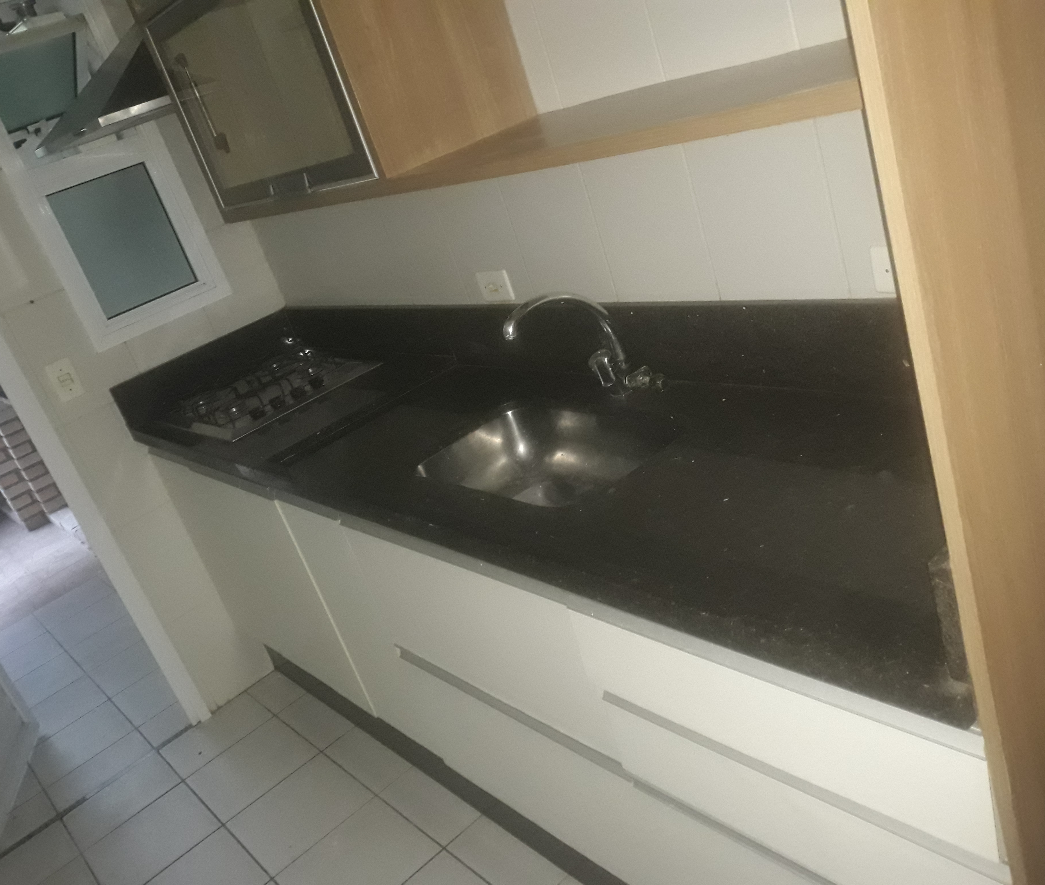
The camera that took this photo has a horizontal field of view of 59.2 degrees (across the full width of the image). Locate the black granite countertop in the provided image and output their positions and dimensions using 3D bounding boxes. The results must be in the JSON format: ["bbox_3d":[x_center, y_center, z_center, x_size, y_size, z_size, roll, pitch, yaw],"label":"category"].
[{"bbox_3d":[-0.171,-0.085,1.888,0.610,0.178,2.440,-33,26,-32],"label":"black granite countertop"}]

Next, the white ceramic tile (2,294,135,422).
[{"bbox_3d":[-1.244,-0.254,2.578,0.250,0.335,0.010,-33,26,-31],"label":"white ceramic tile"}]

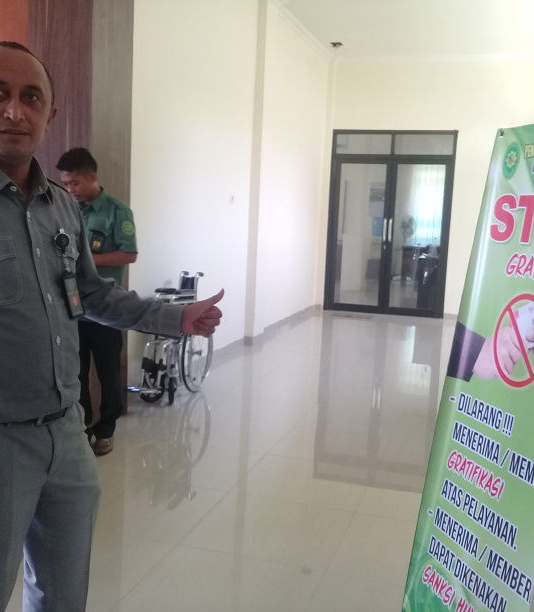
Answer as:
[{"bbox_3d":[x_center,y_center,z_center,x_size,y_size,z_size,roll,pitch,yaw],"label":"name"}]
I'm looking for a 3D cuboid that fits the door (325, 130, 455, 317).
[{"bbox_3d":[1.692,-1.136,10.162,1.670,2.530,0.100,5,7,17],"label":"door"}]

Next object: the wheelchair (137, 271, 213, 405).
[{"bbox_3d":[-0.679,0.209,5.151,0.320,0.880,1.020,5,7,17],"label":"wheelchair"}]

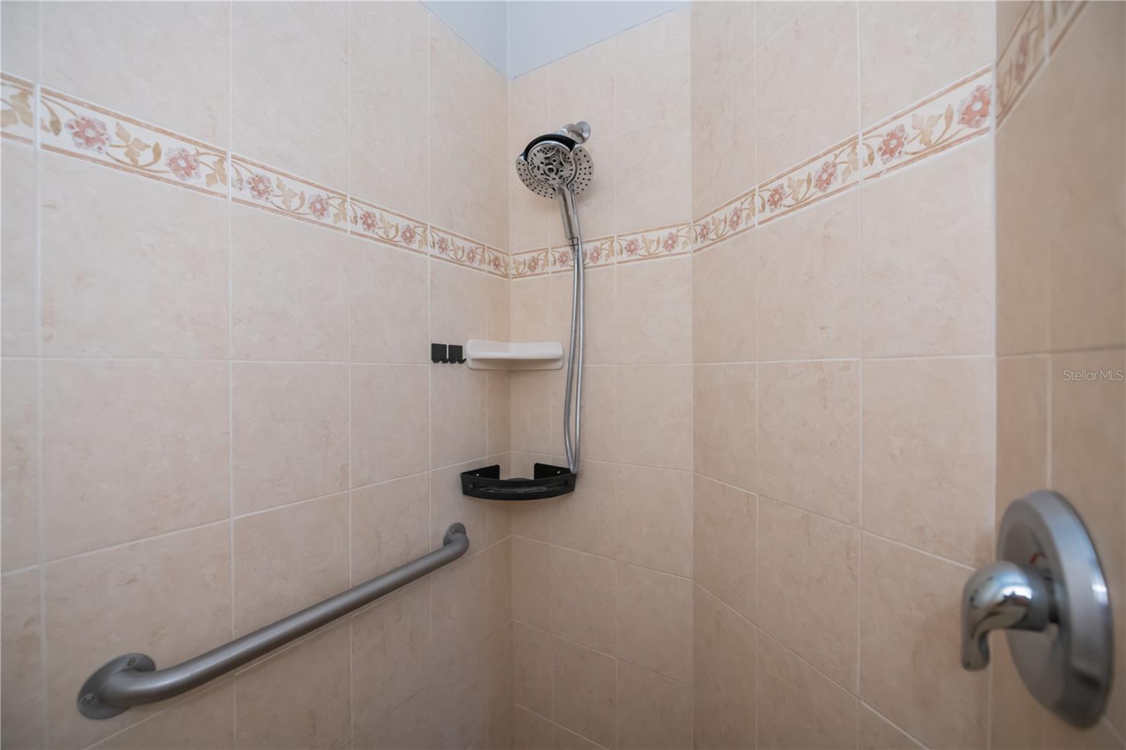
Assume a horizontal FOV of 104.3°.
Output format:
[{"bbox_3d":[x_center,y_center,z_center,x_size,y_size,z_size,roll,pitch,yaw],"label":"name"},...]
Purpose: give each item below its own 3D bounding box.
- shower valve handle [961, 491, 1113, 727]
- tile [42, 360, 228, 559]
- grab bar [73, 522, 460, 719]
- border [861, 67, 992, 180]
[{"bbox_3d":[0.381,0.184,0.375,0.064,0.176,0.176,0,1,32],"label":"shower valve handle"},{"bbox_3d":[-0.588,0.106,0.621,0.010,0.251,0.197,0,0,32],"label":"tile"},{"bbox_3d":[-0.407,0.418,0.832,0.080,0.077,0.689,0,1,32],"label":"grab bar"},{"bbox_3d":[0.467,-0.319,0.570,0.010,0.076,0.149,0,0,-20],"label":"border"}]

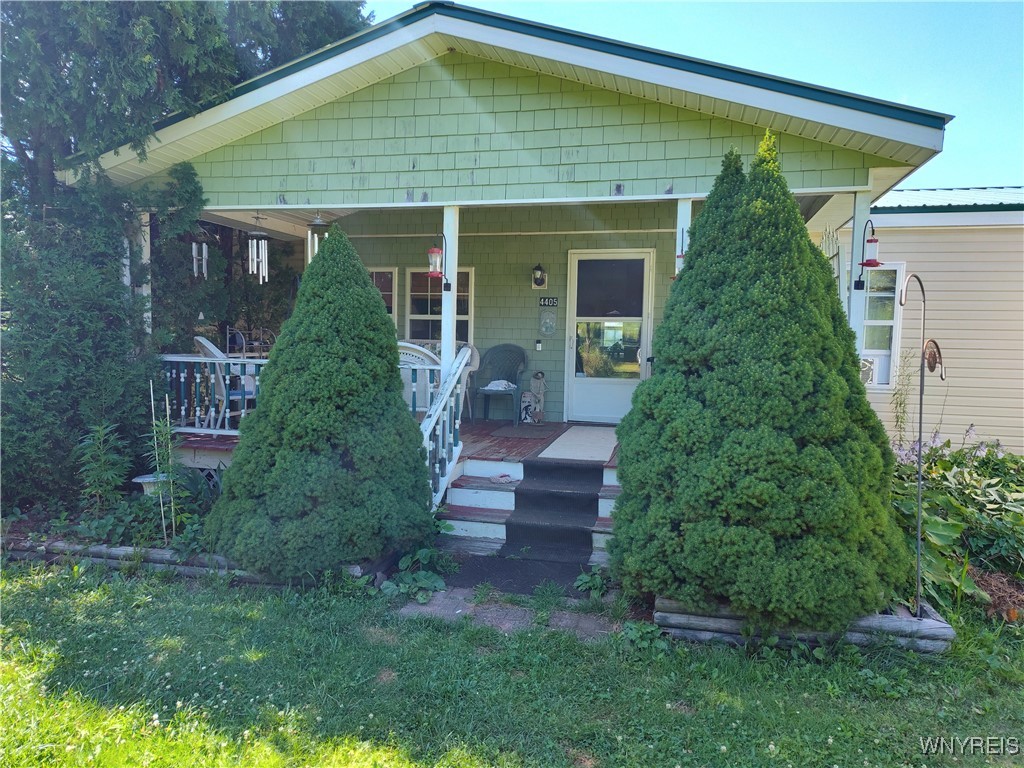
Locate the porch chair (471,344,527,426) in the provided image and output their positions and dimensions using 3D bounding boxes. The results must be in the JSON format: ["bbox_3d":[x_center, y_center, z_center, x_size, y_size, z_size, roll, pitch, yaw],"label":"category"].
[{"bbox_3d":[-0.128,0.004,7.908,0.610,0.920,0.620,2,4,11],"label":"porch chair"}]

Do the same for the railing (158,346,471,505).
[{"bbox_3d":[-1.948,0.285,5.524,3.120,1.240,1.120,2,4,14],"label":"railing"}]

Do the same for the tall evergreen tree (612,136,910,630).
[{"bbox_3d":[1.472,-0.152,4.091,1.700,2.700,1.700,2,4,14],"label":"tall evergreen tree"}]

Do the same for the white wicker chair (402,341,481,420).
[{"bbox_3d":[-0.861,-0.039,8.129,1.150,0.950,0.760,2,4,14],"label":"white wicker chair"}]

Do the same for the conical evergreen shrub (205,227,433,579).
[{"bbox_3d":[-1.266,0.042,4.634,1.480,2.140,1.480,2,4,14],"label":"conical evergreen shrub"}]

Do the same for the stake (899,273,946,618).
[{"bbox_3d":[2.022,0.316,3.354,0.050,1.730,0.450,-1,3,2],"label":"stake"}]

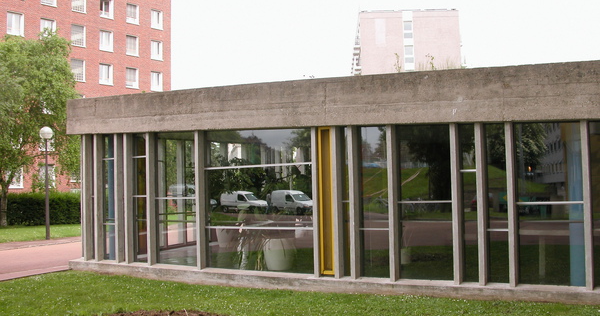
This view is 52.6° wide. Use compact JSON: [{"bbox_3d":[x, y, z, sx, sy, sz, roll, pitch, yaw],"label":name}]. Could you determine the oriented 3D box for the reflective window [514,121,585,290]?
[{"bbox_3d":[3.272,0.590,7.907,0.894,2.195,0.100,-3,-3,29],"label":"reflective window"}]

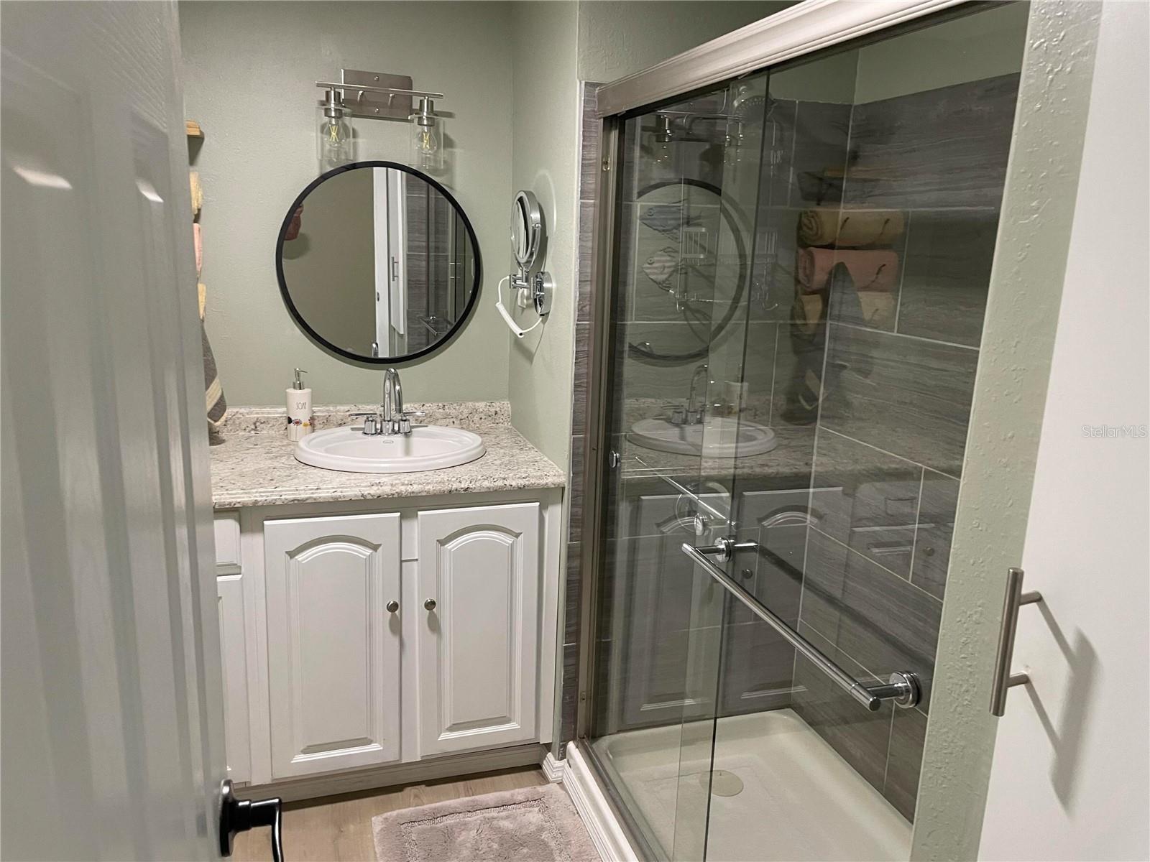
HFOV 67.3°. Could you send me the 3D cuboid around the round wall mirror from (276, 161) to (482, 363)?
[{"bbox_3d":[-0.590,-0.508,2.645,0.610,0.610,0.030,-2,14,-18],"label":"round wall mirror"}]

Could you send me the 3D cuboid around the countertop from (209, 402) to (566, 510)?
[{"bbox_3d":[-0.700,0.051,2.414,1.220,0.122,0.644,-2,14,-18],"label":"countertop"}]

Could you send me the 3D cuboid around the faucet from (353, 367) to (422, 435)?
[{"bbox_3d":[-0.547,-0.084,2.551,0.215,0.207,0.155,-2,14,-18],"label":"faucet"}]

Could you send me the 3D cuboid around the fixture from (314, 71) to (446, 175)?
[{"bbox_3d":[-0.560,-0.896,2.484,0.352,0.268,0.170,-2,14,-18],"label":"fixture"}]

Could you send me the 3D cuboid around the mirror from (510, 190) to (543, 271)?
[{"bbox_3d":[-0.135,-0.559,2.417,0.040,0.222,0.210,-3,14,-22],"label":"mirror"}]

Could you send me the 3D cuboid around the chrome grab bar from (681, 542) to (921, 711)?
[{"bbox_3d":[0.316,0.273,1.337,0.083,0.045,0.558,-2,14,-18],"label":"chrome grab bar"}]

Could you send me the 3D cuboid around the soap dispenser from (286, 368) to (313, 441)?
[{"bbox_3d":[-0.824,-0.080,2.591,0.078,0.213,0.076,8,15,26],"label":"soap dispenser"}]

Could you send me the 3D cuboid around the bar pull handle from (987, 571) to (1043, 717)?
[{"bbox_3d":[0.391,0.184,0.753,0.038,0.137,0.013,-2,14,-18],"label":"bar pull handle"}]

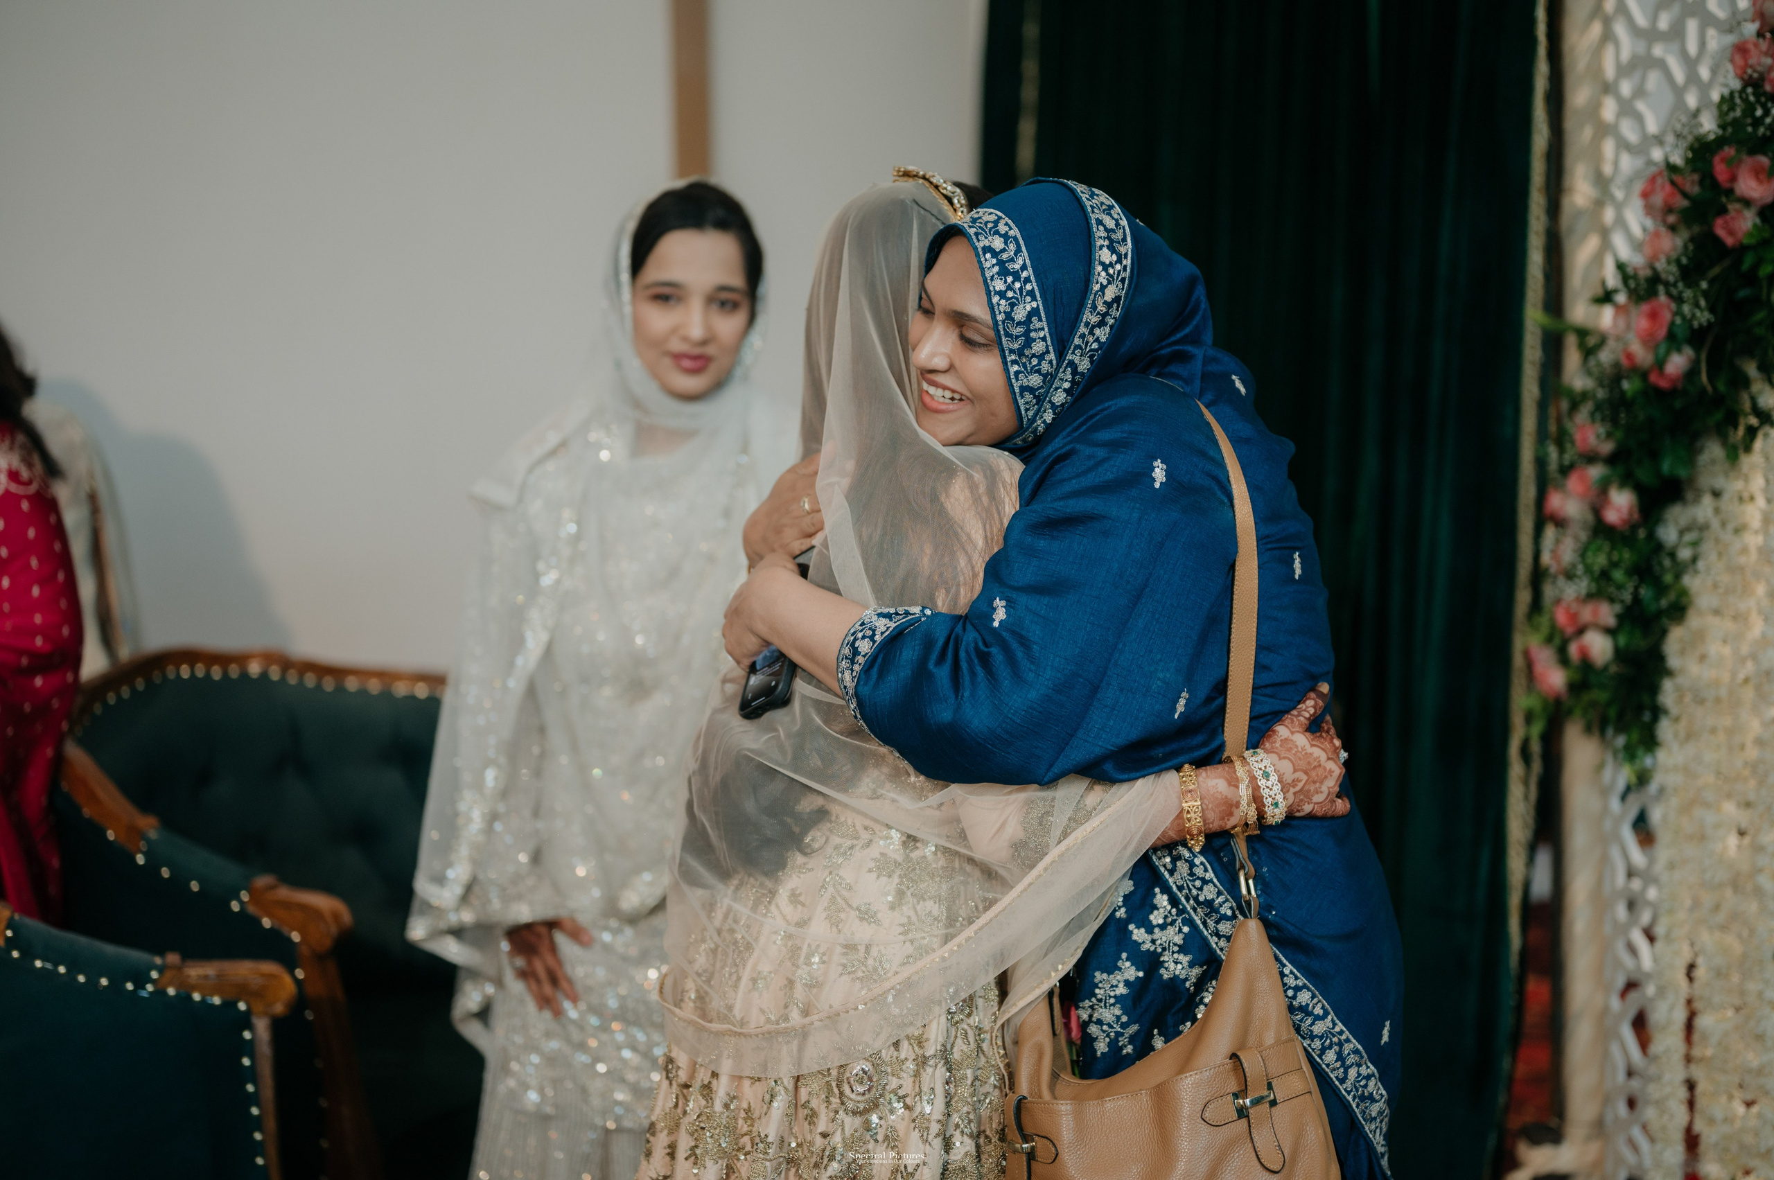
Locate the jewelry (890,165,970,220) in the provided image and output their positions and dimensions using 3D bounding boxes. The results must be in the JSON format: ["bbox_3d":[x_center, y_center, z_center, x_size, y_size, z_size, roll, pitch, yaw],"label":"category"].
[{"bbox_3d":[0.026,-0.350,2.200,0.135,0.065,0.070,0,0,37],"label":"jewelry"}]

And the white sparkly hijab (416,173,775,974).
[{"bbox_3d":[-0.295,-0.015,2.620,0.440,0.850,0.340,0,0,-12],"label":"white sparkly hijab"}]

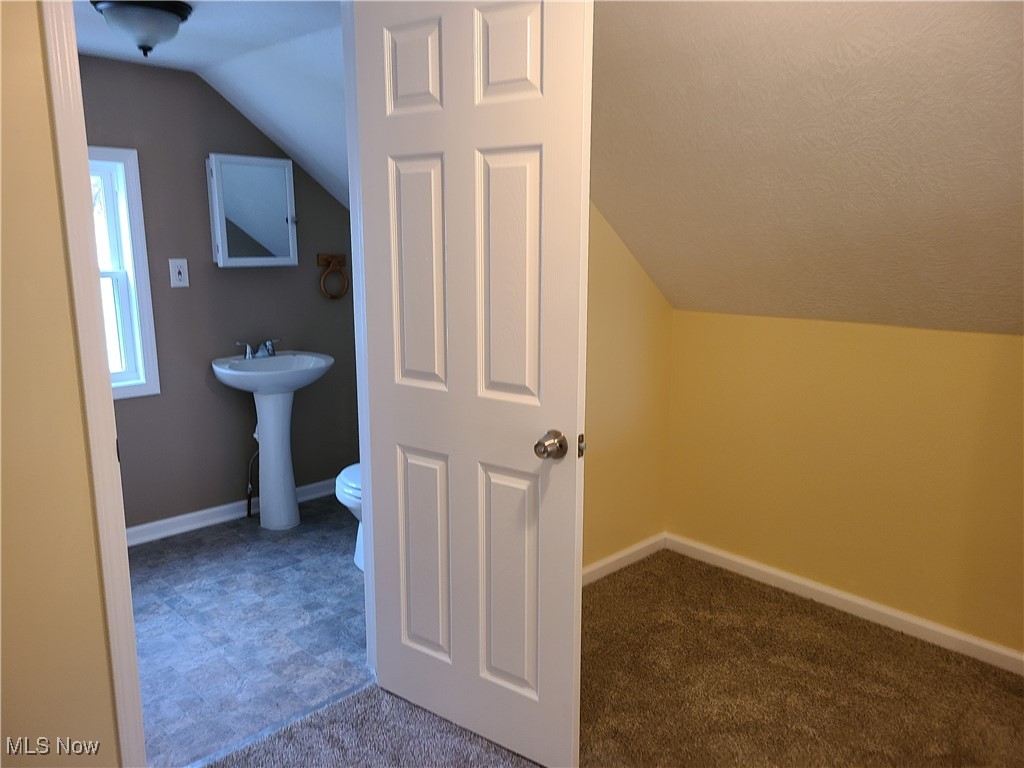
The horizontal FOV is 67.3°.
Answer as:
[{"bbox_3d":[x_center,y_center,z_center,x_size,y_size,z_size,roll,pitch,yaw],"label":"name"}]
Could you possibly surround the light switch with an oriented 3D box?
[{"bbox_3d":[-1.520,-0.506,3.521,0.077,0.127,0.016,-10,15,-42],"label":"light switch"}]

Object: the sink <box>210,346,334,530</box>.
[{"bbox_3d":[-1.127,0.295,3.700,0.560,0.826,0.495,-10,15,-42],"label":"sink"}]

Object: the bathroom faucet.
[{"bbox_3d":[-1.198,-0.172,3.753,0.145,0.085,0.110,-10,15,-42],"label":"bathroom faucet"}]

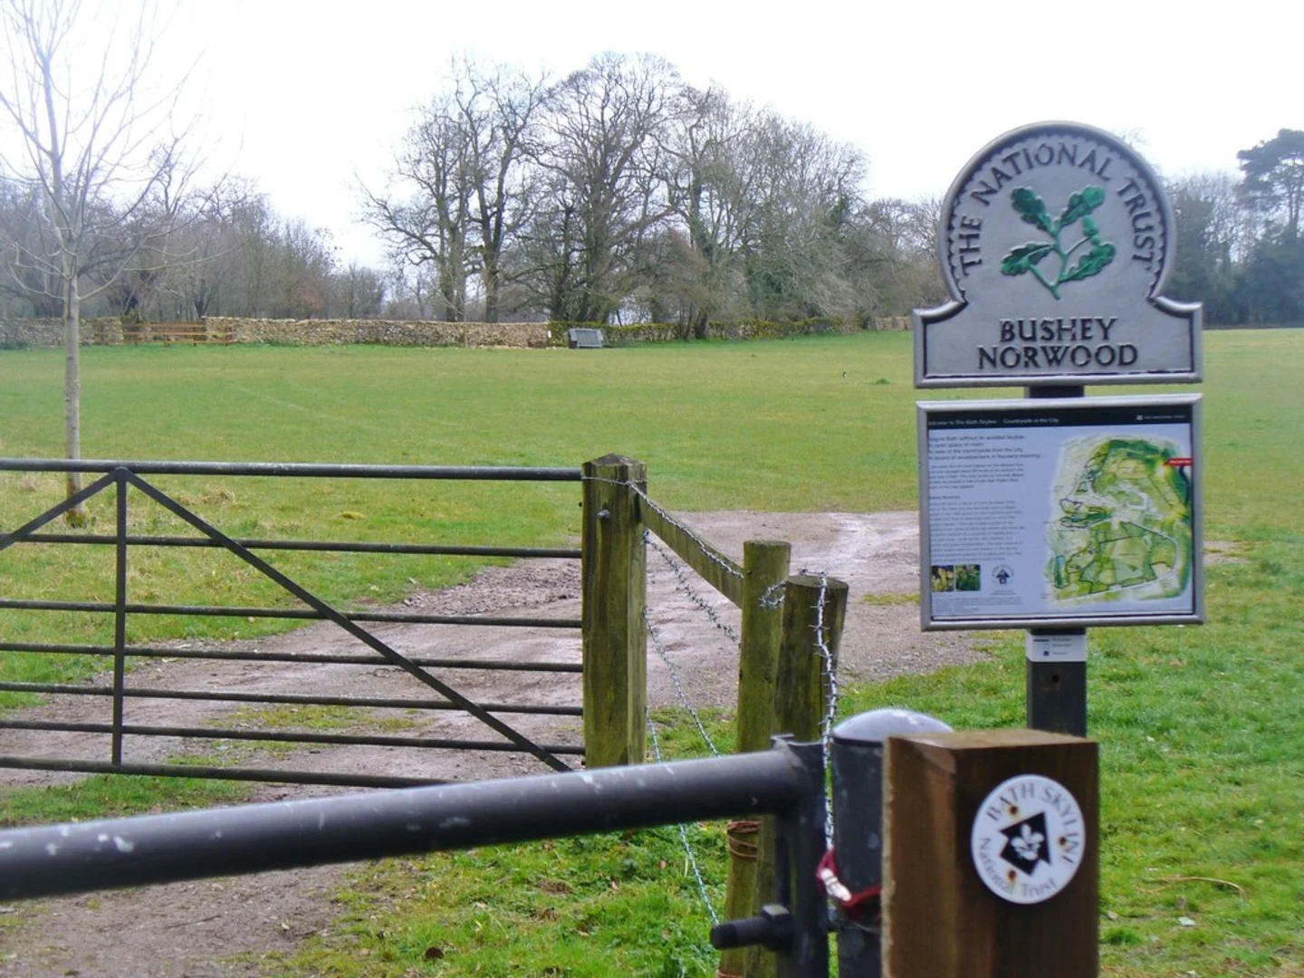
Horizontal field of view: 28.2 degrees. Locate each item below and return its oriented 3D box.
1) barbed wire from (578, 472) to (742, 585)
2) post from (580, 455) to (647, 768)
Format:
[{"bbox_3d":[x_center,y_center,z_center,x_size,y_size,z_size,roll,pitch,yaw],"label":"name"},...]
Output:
[{"bbox_3d":[0.110,0.156,7.444,0.048,0.088,2.906,0,4,-5],"label":"barbed wire"},{"bbox_3d":[-0.129,0.524,8.939,0.168,1.270,0.168,1,4,21],"label":"post"}]

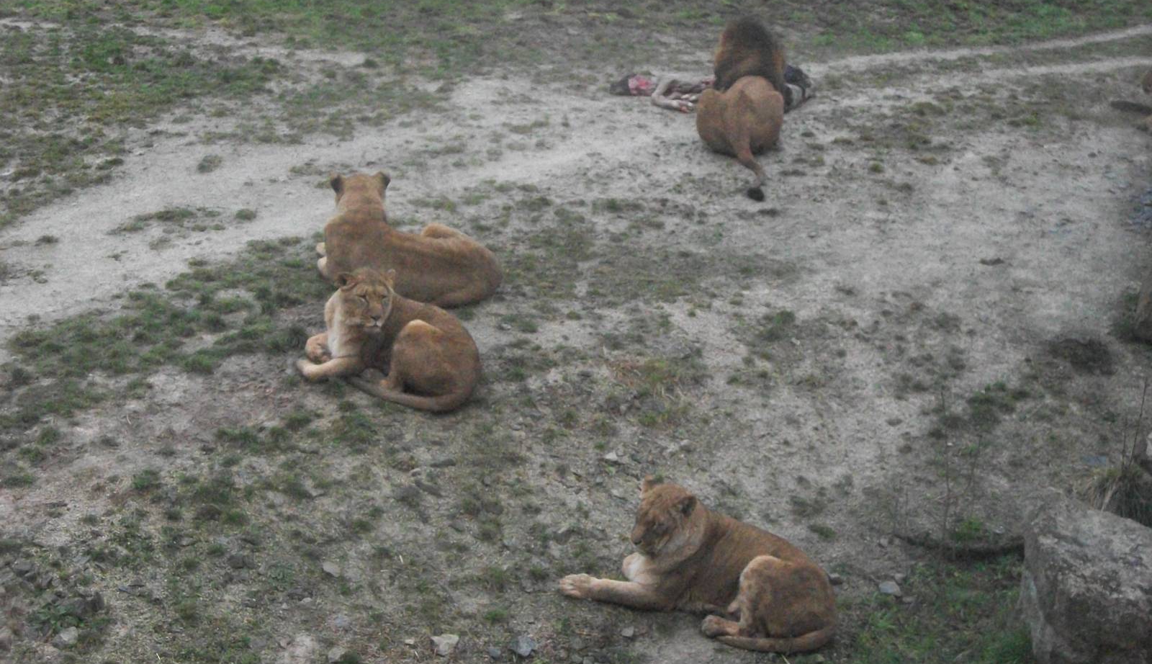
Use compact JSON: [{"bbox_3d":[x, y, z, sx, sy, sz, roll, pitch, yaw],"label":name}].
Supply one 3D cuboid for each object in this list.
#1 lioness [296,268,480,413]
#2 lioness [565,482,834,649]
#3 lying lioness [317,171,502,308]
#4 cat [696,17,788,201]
[{"bbox_3d":[-1.058,-0.062,11.635,1.180,0.710,0.610,12,28,22],"label":"lioness"},{"bbox_3d":[0.633,0.947,9.555,1.360,0.720,0.610,12,28,22],"label":"lioness"},{"bbox_3d":[-0.972,-0.651,12.831,1.370,0.720,0.600,12,28,22],"label":"lying lioness"},{"bbox_3d":[1.209,-1.718,14.927,0.650,0.800,2.200,4,26,7],"label":"cat"}]

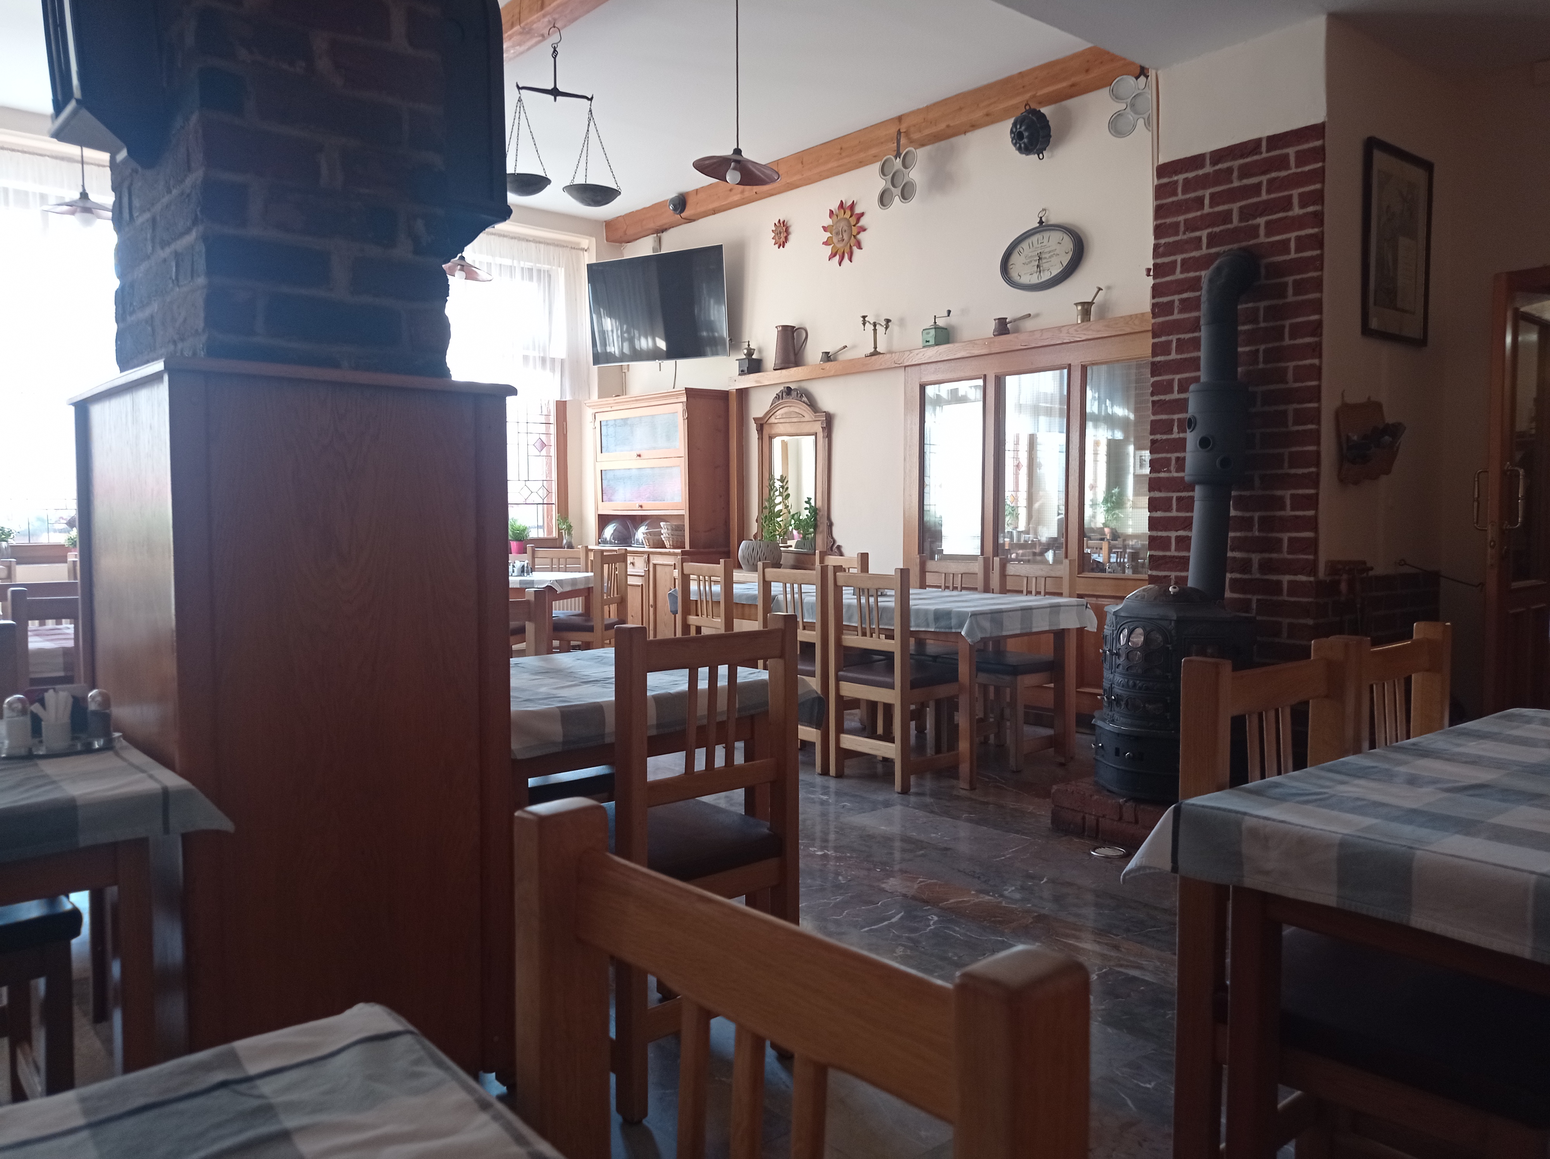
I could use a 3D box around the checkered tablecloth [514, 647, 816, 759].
[{"bbox_3d":[-0.513,0.310,3.263,0.920,0.142,0.970,-2,3,-39],"label":"checkered tablecloth"}]

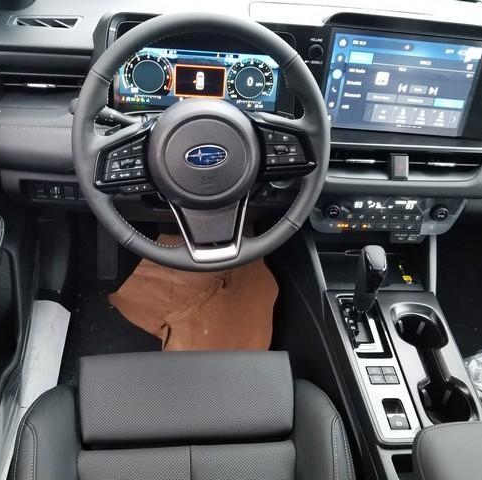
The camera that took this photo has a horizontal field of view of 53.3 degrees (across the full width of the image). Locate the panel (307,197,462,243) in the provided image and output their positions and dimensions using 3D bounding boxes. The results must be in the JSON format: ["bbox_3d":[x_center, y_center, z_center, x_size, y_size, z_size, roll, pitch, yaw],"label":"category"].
[{"bbox_3d":[0.283,-0.040,0.930,0.298,0.075,0.035,2,18,-6],"label":"panel"}]

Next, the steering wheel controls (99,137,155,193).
[{"bbox_3d":[-0.169,-0.109,0.710,0.080,0.076,0.028,-4,7,-3],"label":"steering wheel controls"}]

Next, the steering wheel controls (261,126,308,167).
[{"bbox_3d":[0.065,-0.140,0.722,0.065,0.056,0.025,-4,7,-3],"label":"steering wheel controls"}]

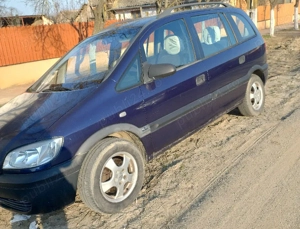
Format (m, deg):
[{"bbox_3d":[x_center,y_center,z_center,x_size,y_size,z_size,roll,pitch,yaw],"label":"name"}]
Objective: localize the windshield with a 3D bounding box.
[{"bbox_3d":[-0.745,-0.568,3.041,1.400,0.150,1.060,2,46,44],"label":"windshield"}]

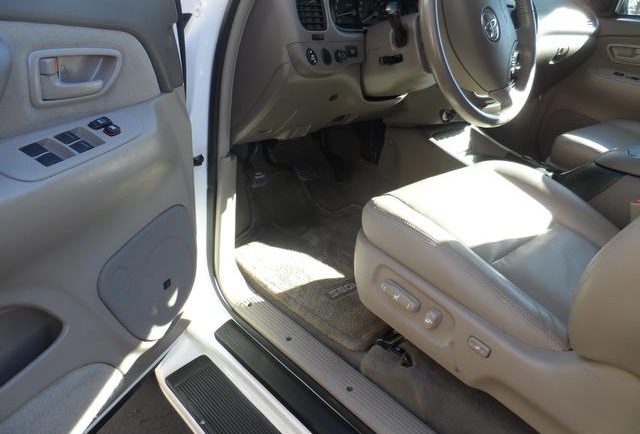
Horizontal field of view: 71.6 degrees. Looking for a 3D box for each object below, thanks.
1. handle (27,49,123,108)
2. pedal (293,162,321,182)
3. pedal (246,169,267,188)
[{"bbox_3d":[-0.324,-0.183,0.580,0.028,0.066,0.132,11,25,22],"label":"handle"},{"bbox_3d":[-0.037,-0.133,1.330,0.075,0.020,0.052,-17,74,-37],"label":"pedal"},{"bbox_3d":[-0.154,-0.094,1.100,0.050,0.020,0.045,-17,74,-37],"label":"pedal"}]

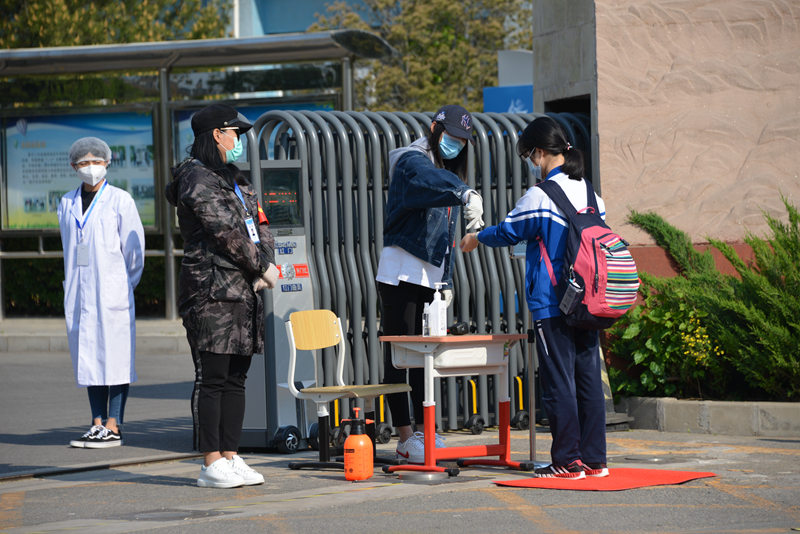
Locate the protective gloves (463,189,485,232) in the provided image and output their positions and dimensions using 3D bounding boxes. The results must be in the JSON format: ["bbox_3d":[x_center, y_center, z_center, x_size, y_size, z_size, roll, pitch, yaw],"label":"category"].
[{"bbox_3d":[0.339,-0.253,17.200,0.095,0.195,0.100,-2,1,-37],"label":"protective gloves"}]

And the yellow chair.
[{"bbox_3d":[-0.239,0.572,17.524,0.440,0.712,0.390,1,1,41],"label":"yellow chair"}]

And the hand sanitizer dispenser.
[{"bbox_3d":[0.173,0.192,16.950,0.090,0.238,0.070,0,1,12],"label":"hand sanitizer dispenser"}]

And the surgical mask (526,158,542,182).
[{"bbox_3d":[0.619,-0.447,17.250,0.085,0.125,0.135,-28,-13,27],"label":"surgical mask"}]

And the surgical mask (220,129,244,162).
[{"bbox_3d":[-0.727,-0.519,16.400,0.100,0.135,0.140,0,1,6],"label":"surgical mask"}]

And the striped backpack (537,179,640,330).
[{"bbox_3d":[0.832,-0.055,16.680,0.340,0.640,0.360,-8,-5,42],"label":"striped backpack"}]

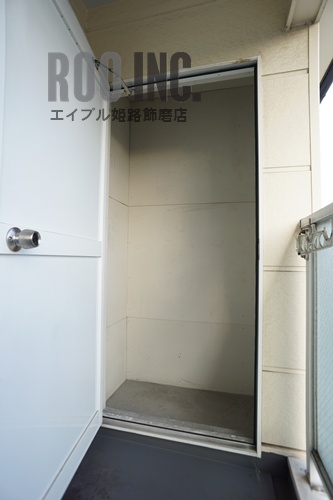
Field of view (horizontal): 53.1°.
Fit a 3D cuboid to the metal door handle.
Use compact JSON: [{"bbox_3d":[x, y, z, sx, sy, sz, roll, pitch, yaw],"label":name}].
[{"bbox_3d":[-0.369,-0.026,0.877,0.061,0.066,0.066,0,-1,5],"label":"metal door handle"}]

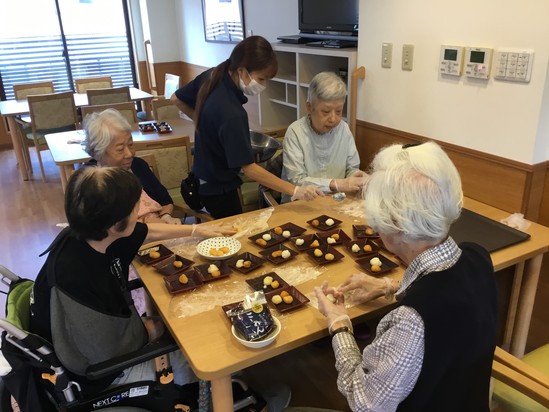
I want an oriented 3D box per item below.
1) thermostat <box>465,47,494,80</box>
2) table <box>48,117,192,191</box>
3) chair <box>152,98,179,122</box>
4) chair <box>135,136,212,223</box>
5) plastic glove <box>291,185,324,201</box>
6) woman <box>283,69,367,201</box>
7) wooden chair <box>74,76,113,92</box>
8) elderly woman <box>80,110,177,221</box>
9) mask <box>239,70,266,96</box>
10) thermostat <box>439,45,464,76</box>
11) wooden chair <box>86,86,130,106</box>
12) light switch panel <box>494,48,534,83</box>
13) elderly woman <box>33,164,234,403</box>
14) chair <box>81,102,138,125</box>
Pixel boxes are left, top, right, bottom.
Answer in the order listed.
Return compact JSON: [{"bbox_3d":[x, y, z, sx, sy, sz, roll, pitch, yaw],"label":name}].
[{"bbox_3d":[0.852,-0.593,2.057,0.024,0.122,0.120,-13,24,-26],"label":"thermostat"},{"bbox_3d":[-0.939,-0.254,4.006,1.520,0.700,0.950,-13,24,-25],"label":"table"},{"bbox_3d":[-0.769,-0.564,4.551,0.520,0.865,0.550,-18,26,-34],"label":"chair"},{"bbox_3d":[-0.650,0.068,2.956,0.500,0.820,0.560,-14,25,-27],"label":"chair"},{"bbox_3d":[0.155,-0.061,2.316,0.165,0.075,0.090,-7,22,-12],"label":"plastic glove"},{"bbox_3d":[0.279,-0.069,2.620,0.500,1.250,0.680,-13,24,-25],"label":"woman"},{"bbox_3d":[-2.137,-1.137,6.140,0.470,0.830,0.540,-13,24,-26],"label":"wooden chair"},{"bbox_3d":[-0.676,0.109,2.408,0.500,1.150,0.700,-21,28,-38],"label":"elderly woman"},{"bbox_3d":[-0.101,-0.543,2.200,0.085,0.115,0.140,31,31,12],"label":"mask"},{"bbox_3d":[0.791,-0.641,2.182,0.020,0.120,0.122,-13,24,-25],"label":"thermostat"},{"bbox_3d":[-1.839,-0.910,5.573,0.520,0.870,0.550,-13,24,-25],"label":"wooden chair"},{"bbox_3d":[0.934,-0.548,1.928,0.014,0.120,0.158,-13,24,-26],"label":"light switch panel"},{"bbox_3d":[-0.370,0.357,1.633,0.780,1.100,0.560,-12,24,-23],"label":"elderly woman"},{"bbox_3d":[-1.328,-0.433,4.287,0.520,0.865,0.550,-13,24,-25],"label":"chair"}]

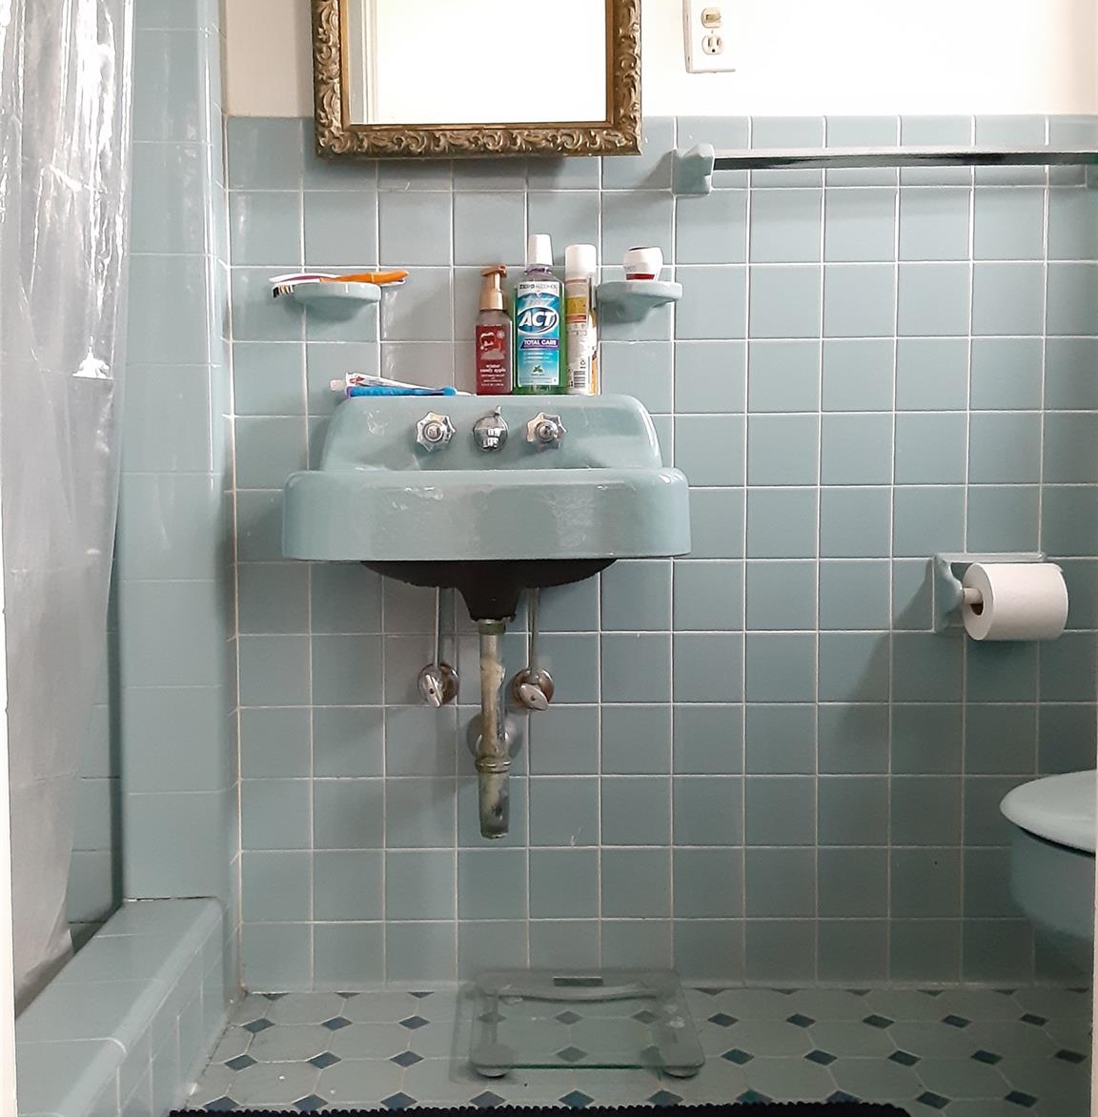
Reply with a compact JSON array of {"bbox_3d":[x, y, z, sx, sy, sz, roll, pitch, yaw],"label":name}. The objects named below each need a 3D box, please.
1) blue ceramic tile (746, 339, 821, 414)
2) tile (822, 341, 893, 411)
[{"bbox_3d":[0.349,-0.269,1.698,0.108,0.108,0.009,0,3,1],"label":"blue ceramic tile"},{"bbox_3d":[0.460,-0.273,1.709,0.108,0.108,0.010,0,3,0],"label":"tile"}]

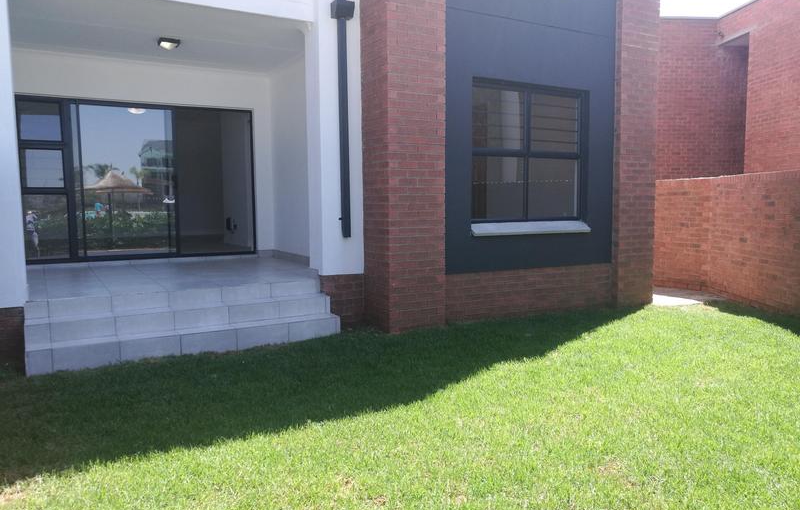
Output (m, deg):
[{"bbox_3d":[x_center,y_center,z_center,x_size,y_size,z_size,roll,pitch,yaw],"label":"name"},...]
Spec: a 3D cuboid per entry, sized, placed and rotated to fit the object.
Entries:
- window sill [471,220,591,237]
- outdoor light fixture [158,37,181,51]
[{"bbox_3d":[1.563,-0.316,7.408,1.810,0.125,0.170,-3,6,-30],"label":"window sill"},{"bbox_3d":[-2.677,-2.427,7.232,0.225,0.100,0.215,-3,6,-30],"label":"outdoor light fixture"}]

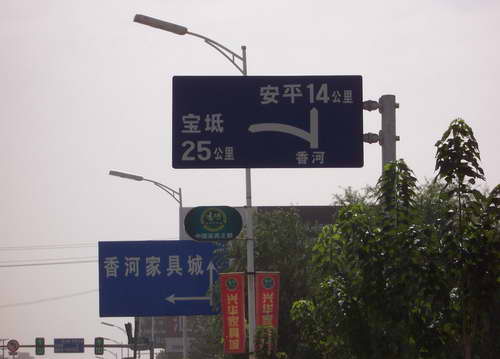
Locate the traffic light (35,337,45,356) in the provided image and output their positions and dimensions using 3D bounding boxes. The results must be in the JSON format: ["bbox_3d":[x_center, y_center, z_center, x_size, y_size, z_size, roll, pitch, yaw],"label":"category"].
[{"bbox_3d":[-11.565,9.186,105.000,0.485,0.947,0.300,-1,-7,-5],"label":"traffic light"}]

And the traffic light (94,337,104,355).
[{"bbox_3d":[-8.305,9.164,105.000,0.485,0.953,0.300,-1,-7,-5],"label":"traffic light"}]

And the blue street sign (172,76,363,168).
[{"bbox_3d":[0.288,-0.930,31.000,3.097,1.496,0.100,-1,-7,-2],"label":"blue street sign"}]

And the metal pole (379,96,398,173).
[{"bbox_3d":[2.330,1.870,30.708,0.231,6.544,0.231,-1,-7,-5],"label":"metal pole"}]

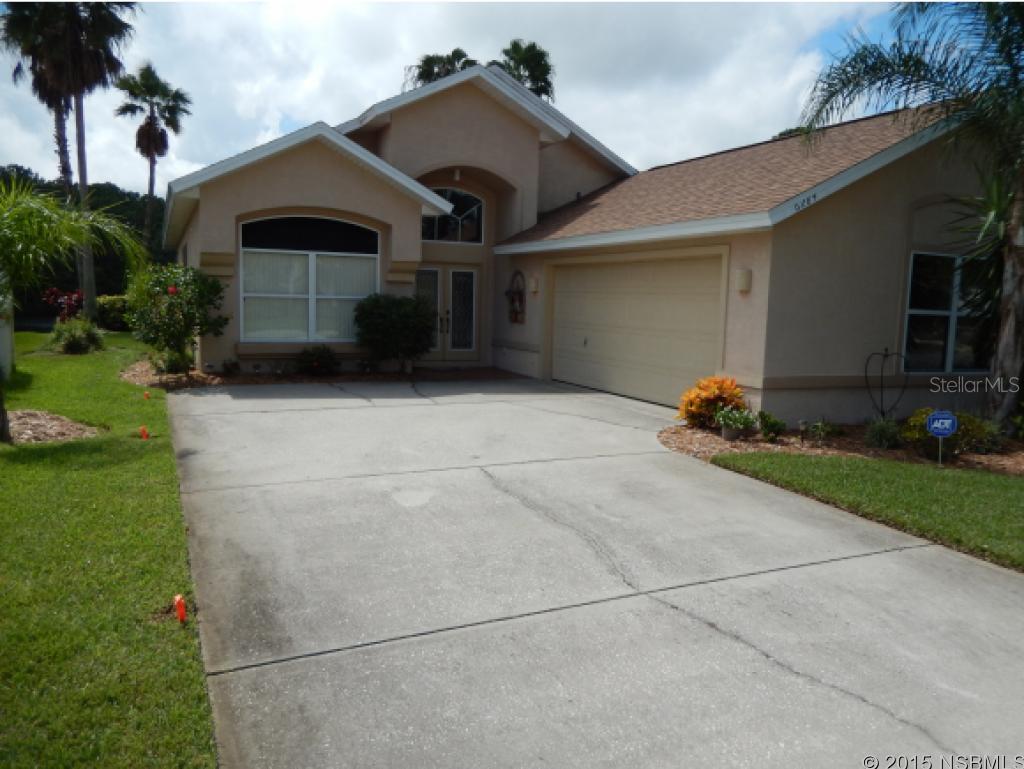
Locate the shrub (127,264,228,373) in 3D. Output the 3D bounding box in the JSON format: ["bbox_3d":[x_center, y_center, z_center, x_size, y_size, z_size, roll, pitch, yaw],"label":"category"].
[{"bbox_3d":[-6.194,-1.213,13.700,1.750,2.000,1.650,2,7,0],"label":"shrub"}]

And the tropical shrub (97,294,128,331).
[{"bbox_3d":[-13.968,-2.513,26.000,1.400,1.280,1.200,2,7,0],"label":"tropical shrub"}]

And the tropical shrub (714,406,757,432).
[{"bbox_3d":[2.609,0.384,8.600,0.490,0.300,0.430,2,7,0],"label":"tropical shrub"}]

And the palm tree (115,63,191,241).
[{"bbox_3d":[-16.322,-8.693,33.500,3.200,11.800,3.200,2,7,0],"label":"palm tree"}]

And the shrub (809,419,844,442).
[{"bbox_3d":[3.741,0.547,8.800,0.400,0.270,0.360,2,7,0],"label":"shrub"}]

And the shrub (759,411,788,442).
[{"bbox_3d":[3.045,0.491,8.650,0.320,0.360,0.310,2,7,0],"label":"shrub"}]

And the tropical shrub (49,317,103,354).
[{"bbox_3d":[-10.324,-1.159,17.500,1.180,0.870,1.120,2,7,0],"label":"tropical shrub"}]

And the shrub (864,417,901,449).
[{"bbox_3d":[4.256,0.551,8.500,0.400,0.350,0.380,2,7,0],"label":"shrub"}]

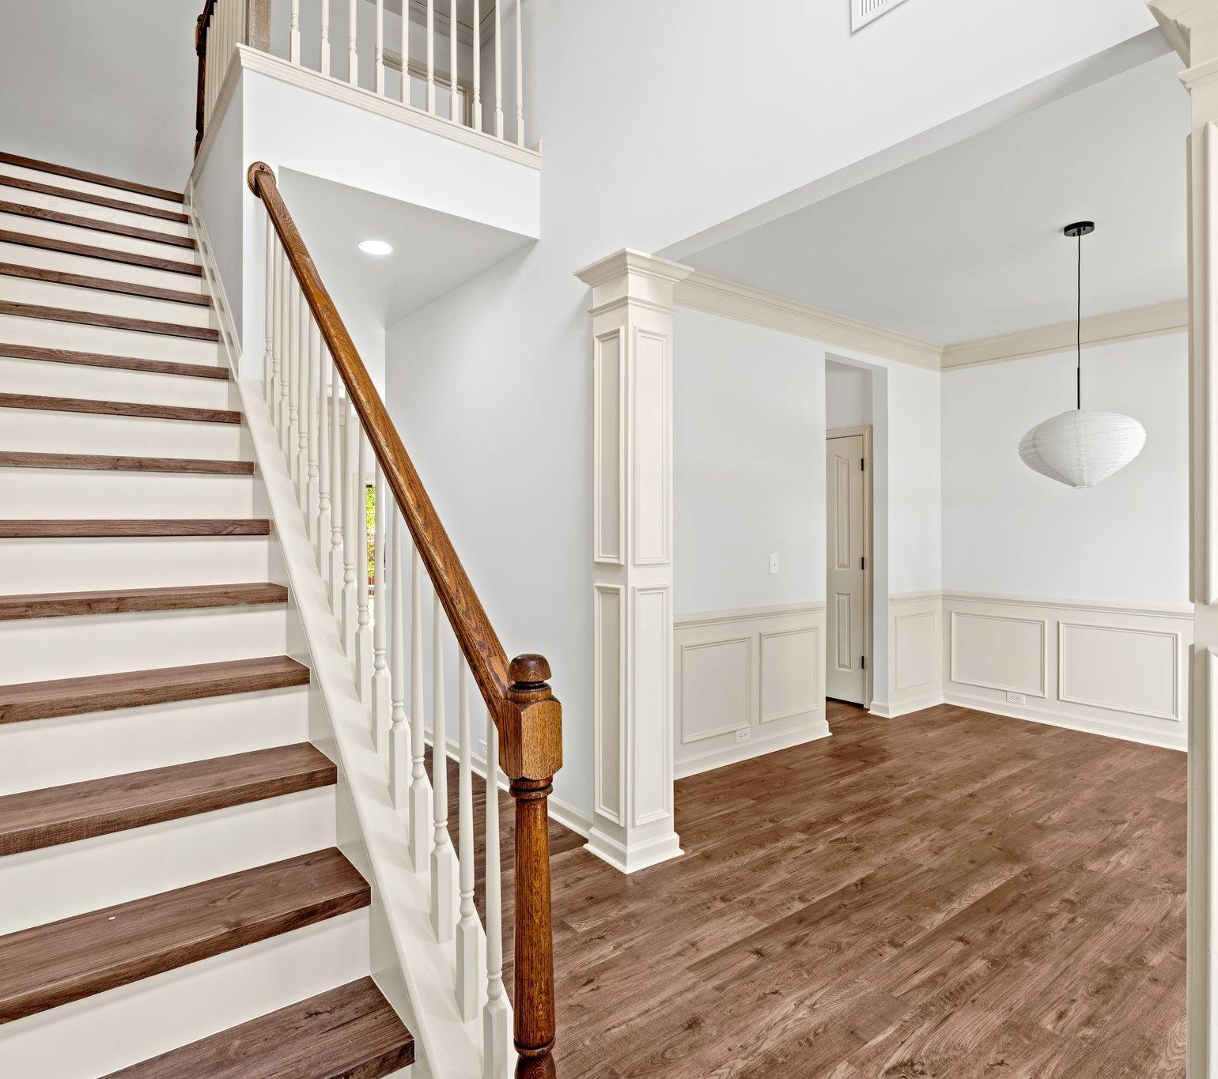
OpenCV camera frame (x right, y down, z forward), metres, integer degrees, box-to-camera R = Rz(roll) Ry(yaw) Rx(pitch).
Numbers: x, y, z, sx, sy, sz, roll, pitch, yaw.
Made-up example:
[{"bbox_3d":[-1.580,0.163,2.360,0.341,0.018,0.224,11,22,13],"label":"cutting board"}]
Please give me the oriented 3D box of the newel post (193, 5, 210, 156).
[{"bbox_3d":[-2.243,-2.368,3.954,0.080,0.984,0.080,-1,1,-36],"label":"newel post"}]

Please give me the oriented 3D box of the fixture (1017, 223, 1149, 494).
[{"bbox_3d":[2.166,-0.835,3.303,0.500,1.199,0.500,-1,2,-37],"label":"fixture"}]

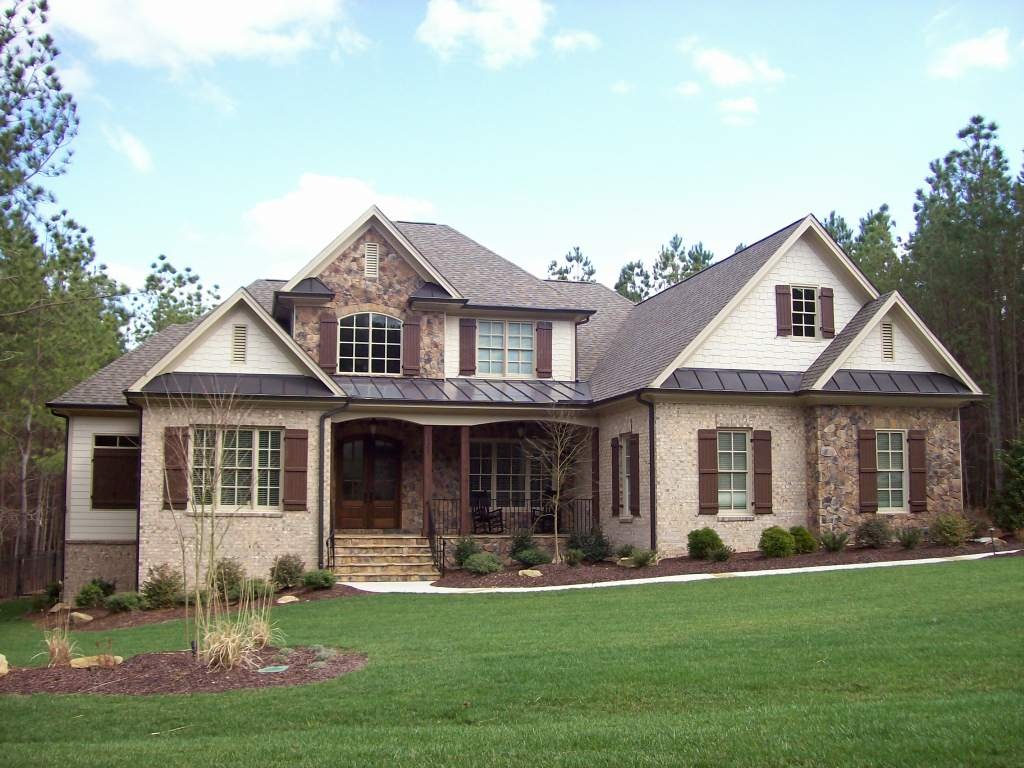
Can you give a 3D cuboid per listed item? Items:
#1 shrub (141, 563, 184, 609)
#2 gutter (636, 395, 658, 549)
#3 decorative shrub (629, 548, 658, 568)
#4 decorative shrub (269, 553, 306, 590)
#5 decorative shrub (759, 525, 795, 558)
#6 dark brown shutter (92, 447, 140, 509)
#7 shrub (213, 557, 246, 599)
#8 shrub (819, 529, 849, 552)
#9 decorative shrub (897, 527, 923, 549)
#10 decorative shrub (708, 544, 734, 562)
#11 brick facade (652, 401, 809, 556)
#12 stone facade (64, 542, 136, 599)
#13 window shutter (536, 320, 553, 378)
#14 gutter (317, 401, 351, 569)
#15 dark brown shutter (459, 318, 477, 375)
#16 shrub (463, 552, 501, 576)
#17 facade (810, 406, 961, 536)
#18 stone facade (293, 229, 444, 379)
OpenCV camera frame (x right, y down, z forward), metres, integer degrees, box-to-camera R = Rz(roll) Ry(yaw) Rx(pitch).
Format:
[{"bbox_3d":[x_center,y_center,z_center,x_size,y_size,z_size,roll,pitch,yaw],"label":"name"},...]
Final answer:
[{"bbox_3d":[-7.618,4.392,23.217,0.930,0.980,0.930,2,-7,-14],"label":"shrub"},{"bbox_3d":[3.023,1.977,23.841,0.452,3.594,0.200,2,-7,-14],"label":"gutter"},{"bbox_3d":[2.784,3.663,22.452,0.580,0.420,0.550,0,-6,0],"label":"decorative shrub"},{"bbox_3d":[-4.909,4.100,23.288,0.721,0.806,0.685,2,-7,-14],"label":"decorative shrub"},{"bbox_3d":[5.541,3.308,22.225,0.769,0.648,0.731,2,-7,-14],"label":"decorative shrub"},{"bbox_3d":[-10.222,2.439,27.576,1.198,1.610,0.060,2,-6,-13],"label":"dark brown shutter"},{"bbox_3d":[-6.086,4.168,22.941,0.710,0.878,0.675,2,-7,-14],"label":"shrub"},{"bbox_3d":[7.034,3.424,23.300,0.630,0.525,0.611,2,-6,-13],"label":"shrub"},{"bbox_3d":[8.430,3.255,22.585,0.535,0.453,0.508,2,-7,-14],"label":"decorative shrub"},{"bbox_3d":[4.246,3.435,21.583,0.511,0.354,0.486,2,-7,-14],"label":"decorative shrub"},{"bbox_3d":[5.010,2.154,24.416,3.838,3.549,0.220,2,-7,-14],"label":"brick facade"},{"bbox_3d":[-10.415,4.799,27.377,2.007,1.493,0.200,2,-6,-13],"label":"stone facade"},{"bbox_3d":[0.917,-0.972,30.257,0.470,1.648,0.050,2,-6,-13],"label":"window shutter"},{"bbox_3d":[-4.074,2.294,24.291,0.667,3.827,0.450,2,-7,-14],"label":"gutter"},{"bbox_3d":[-1.248,-1.021,29.702,0.497,1.662,0.060,2,-7,-14],"label":"dark brown shutter"},{"bbox_3d":[-0.670,4.074,24.168,0.881,0.484,0.837,0,-6,0],"label":"shrub"},{"bbox_3d":[8.321,1.944,23.808,3.573,2.927,0.530,2,-7,-14],"label":"facade"},{"bbox_3d":[-3.880,-2.230,29.187,4.192,4.211,0.250,2,-7,-14],"label":"stone facade"}]

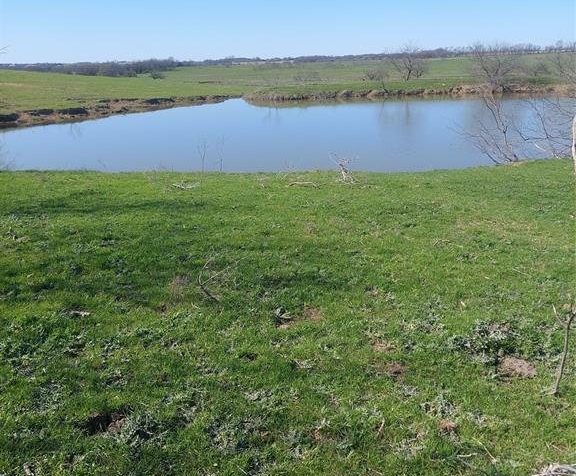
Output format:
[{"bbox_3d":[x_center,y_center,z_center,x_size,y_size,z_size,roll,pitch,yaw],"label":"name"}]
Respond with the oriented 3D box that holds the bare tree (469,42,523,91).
[{"bbox_3d":[19.678,-16.217,50.500,5.000,4.500,4.600,-1,18,0],"label":"bare tree"}]

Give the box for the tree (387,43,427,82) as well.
[{"bbox_3d":[12.685,-18.786,57.000,4.300,4.100,4.100,-1,18,0],"label":"tree"}]

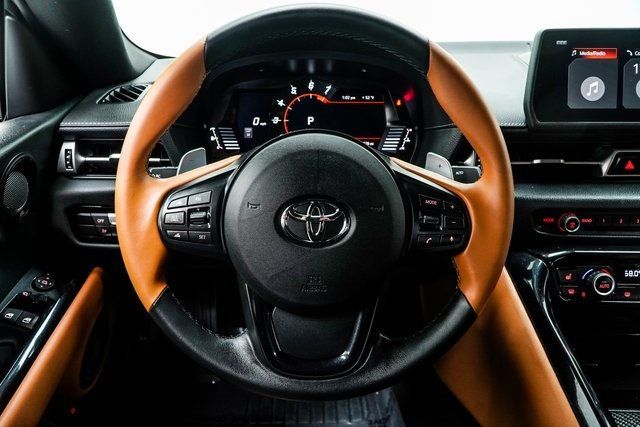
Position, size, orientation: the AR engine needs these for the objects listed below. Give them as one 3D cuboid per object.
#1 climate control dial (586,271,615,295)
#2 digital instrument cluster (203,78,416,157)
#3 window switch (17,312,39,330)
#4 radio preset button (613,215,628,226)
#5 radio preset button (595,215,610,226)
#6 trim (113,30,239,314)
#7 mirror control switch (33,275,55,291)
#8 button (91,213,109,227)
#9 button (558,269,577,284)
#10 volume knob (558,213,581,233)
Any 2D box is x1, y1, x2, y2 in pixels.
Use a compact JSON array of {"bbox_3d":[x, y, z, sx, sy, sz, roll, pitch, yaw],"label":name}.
[{"bbox_3d":[0.323,0.081,0.548,0.026,0.026,0.015,0,-5,0],"label":"climate control dial"},{"bbox_3d":[-0.012,-0.133,0.670,0.290,0.114,0.045,0,4,0],"label":"digital instrument cluster"},{"bbox_3d":[-0.302,0.111,0.495,0.018,0.010,0.021,12,33,-7],"label":"window switch"},{"bbox_3d":[0.359,0.008,0.573,0.018,0.013,0.008,0,17,0],"label":"radio preset button"},{"bbox_3d":[0.338,0.009,0.573,0.019,0.015,0.008,0,8,0],"label":"radio preset button"},{"bbox_3d":[-0.132,-0.037,0.448,0.110,0.246,0.045,0,0,0],"label":"trim"},{"bbox_3d":[-0.311,0.079,0.540,0.027,0.014,0.027,-6,46,-18],"label":"mirror control switch"},{"bbox_3d":[-0.261,0.008,0.570,0.019,0.015,0.009,0,17,0],"label":"button"},{"bbox_3d":[0.291,0.074,0.563,0.021,0.018,0.009,0,0,0],"label":"button"},{"bbox_3d":[0.295,0.011,0.566,0.021,0.021,0.014,0,8,0],"label":"volume knob"}]

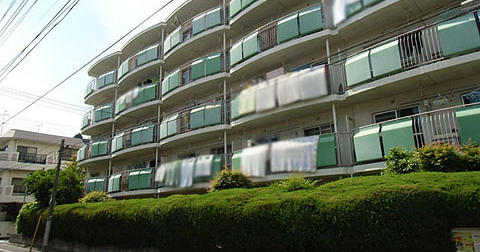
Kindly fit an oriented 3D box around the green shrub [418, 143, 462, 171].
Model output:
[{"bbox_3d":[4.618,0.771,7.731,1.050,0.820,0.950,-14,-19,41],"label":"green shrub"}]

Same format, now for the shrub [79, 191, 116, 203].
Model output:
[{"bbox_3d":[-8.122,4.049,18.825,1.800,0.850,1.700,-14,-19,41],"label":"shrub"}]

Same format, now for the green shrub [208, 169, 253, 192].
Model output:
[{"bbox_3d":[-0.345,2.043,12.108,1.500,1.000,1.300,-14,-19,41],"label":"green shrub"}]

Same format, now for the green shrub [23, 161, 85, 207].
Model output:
[{"bbox_3d":[-13.094,4.232,23.324,4.000,3.700,3.800,-14,-19,41],"label":"green shrub"}]

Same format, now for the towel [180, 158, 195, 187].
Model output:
[{"bbox_3d":[-2.665,2.360,16.894,1.050,1.400,0.150,-14,-19,41],"label":"towel"}]

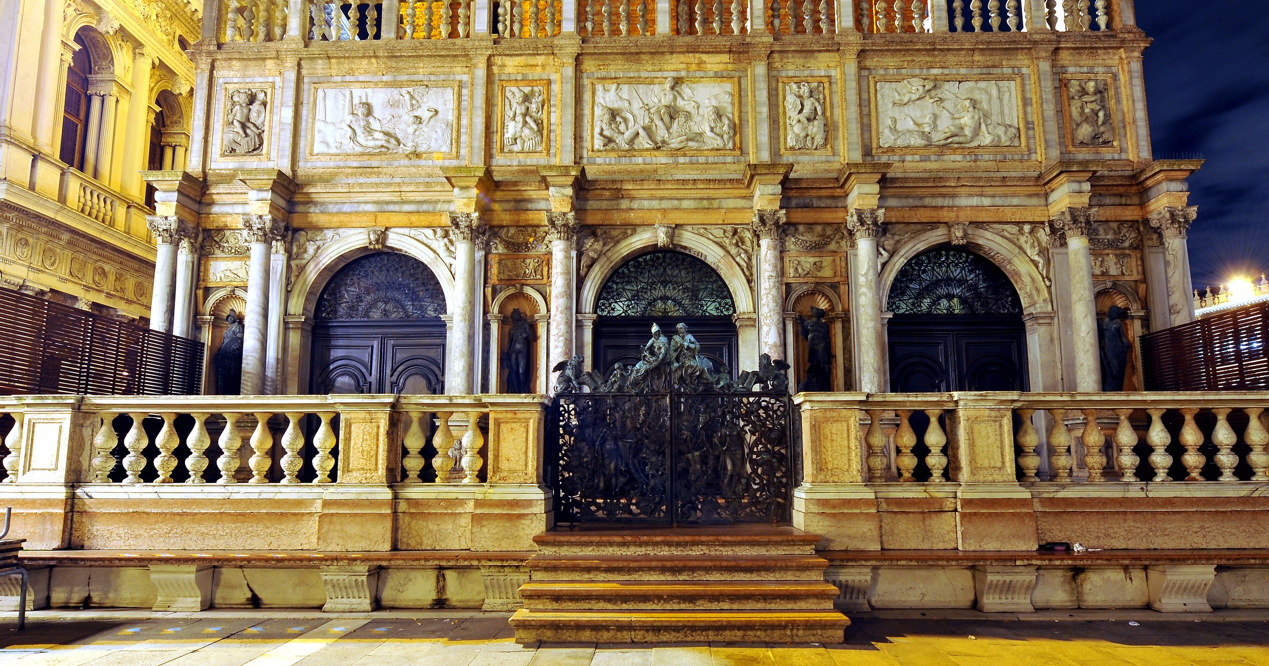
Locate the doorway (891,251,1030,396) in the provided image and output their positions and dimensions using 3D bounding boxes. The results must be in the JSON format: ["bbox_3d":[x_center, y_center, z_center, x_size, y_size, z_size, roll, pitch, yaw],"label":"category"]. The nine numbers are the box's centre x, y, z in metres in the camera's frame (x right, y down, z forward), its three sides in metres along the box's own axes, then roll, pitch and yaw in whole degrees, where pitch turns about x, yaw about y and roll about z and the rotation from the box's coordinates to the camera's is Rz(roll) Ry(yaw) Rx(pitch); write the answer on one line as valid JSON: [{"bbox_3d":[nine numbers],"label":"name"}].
[{"bbox_3d":[5.248,0.639,13.650,2.385,4.132,0.500,0,-9,1],"label":"doorway"}]

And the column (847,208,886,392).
[{"bbox_3d":[3.382,-0.278,12.122,0.480,3.004,0.480,0,-9,1],"label":"column"}]

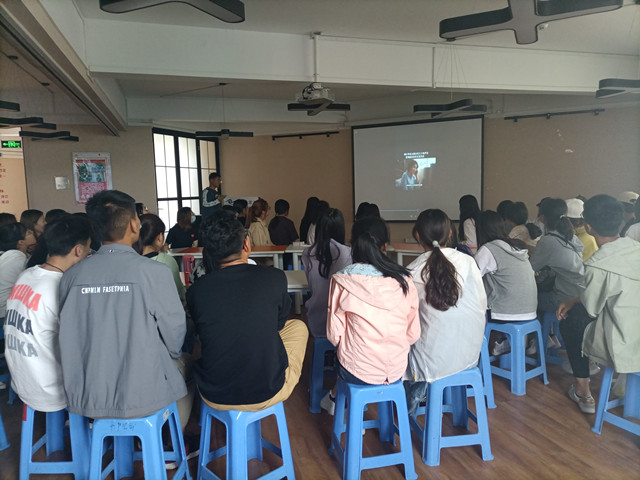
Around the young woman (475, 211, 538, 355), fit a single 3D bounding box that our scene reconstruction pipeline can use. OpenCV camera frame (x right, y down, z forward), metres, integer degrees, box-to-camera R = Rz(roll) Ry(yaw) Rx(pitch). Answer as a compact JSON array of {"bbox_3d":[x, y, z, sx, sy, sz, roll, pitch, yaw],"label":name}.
[{"bbox_3d":[1.380,0.381,3.690,0.500,1.240,0.780,-2,6,-3],"label":"young woman"}]

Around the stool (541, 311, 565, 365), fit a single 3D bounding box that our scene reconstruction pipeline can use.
[{"bbox_3d":[1.910,0.766,3.680,0.360,0.450,0.360,-5,7,-30],"label":"stool"}]

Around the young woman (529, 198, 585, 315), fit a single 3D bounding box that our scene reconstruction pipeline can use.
[{"bbox_3d":[1.870,0.322,3.860,0.500,1.300,0.740,-3,6,-18],"label":"young woman"}]

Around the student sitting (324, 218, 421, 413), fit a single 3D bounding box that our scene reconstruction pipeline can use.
[{"bbox_3d":[0.260,0.491,2.740,0.510,1.270,0.800,-2,6,-4],"label":"student sitting"}]

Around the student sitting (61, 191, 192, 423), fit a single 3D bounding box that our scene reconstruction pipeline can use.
[{"bbox_3d":[-0.880,0.474,2.440,0.590,1.420,0.800,-1,6,0],"label":"student sitting"}]

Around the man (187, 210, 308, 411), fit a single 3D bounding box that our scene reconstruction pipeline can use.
[{"bbox_3d":[-0.360,0.505,2.500,0.610,1.320,0.780,-1,6,4],"label":"man"}]

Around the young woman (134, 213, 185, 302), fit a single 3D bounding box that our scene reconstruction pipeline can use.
[{"bbox_3d":[-0.965,0.481,3.322,0.460,1.260,0.720,2,6,38],"label":"young woman"}]

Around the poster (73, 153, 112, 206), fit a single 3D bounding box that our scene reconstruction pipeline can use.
[{"bbox_3d":[-3.310,-0.890,7.000,0.540,0.760,0.020,-3,6,-15],"label":"poster"}]

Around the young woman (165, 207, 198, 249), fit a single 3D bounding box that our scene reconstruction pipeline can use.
[{"bbox_3d":[-1.873,0.204,6.682,0.500,1.280,0.700,-4,5,-25],"label":"young woman"}]

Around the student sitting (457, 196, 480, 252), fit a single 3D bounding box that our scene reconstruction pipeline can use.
[{"bbox_3d":[1.873,0.129,6.097,0.720,1.300,0.450,3,7,45],"label":"student sitting"}]

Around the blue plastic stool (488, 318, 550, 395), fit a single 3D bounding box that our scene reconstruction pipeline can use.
[{"bbox_3d":[1.378,0.803,3.458,0.365,0.465,0.365,-5,6,-34],"label":"blue plastic stool"}]

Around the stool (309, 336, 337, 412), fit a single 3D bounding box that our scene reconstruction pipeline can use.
[{"bbox_3d":[0.107,0.859,3.260,0.365,0.465,0.365,-2,5,-1],"label":"stool"}]

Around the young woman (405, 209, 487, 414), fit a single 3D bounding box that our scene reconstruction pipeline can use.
[{"bbox_3d":[0.641,0.464,2.818,0.450,1.280,0.700,-3,5,-10],"label":"young woman"}]

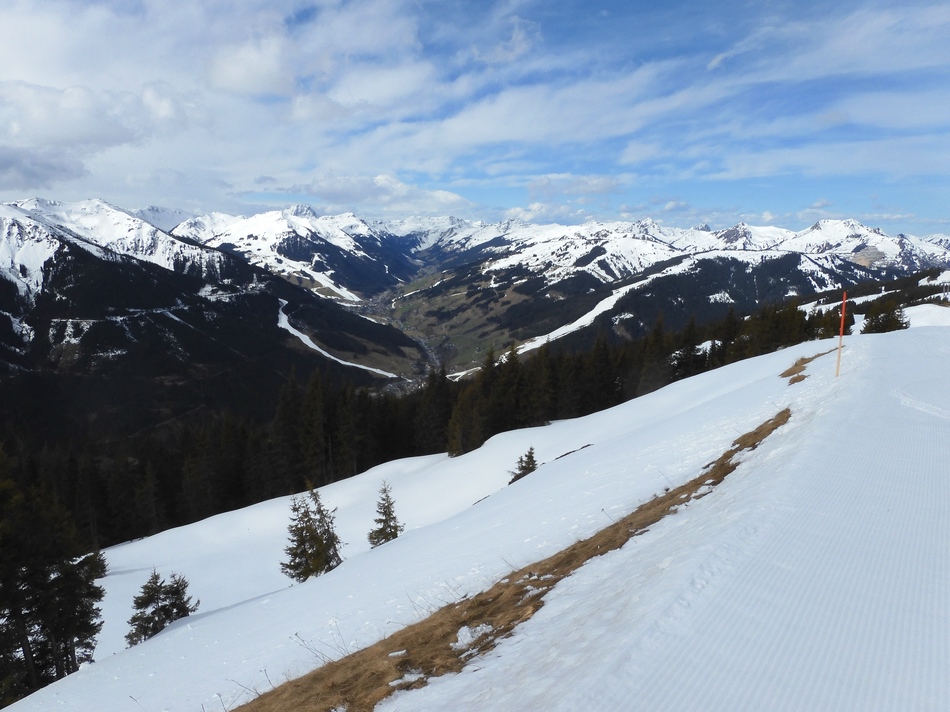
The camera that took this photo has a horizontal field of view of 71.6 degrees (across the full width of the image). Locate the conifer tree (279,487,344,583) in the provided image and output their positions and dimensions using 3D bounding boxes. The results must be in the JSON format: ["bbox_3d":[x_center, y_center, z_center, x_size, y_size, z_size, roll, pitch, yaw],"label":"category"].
[{"bbox_3d":[-4.041,4.381,16.276,1.487,2.738,1.264,-3,10,-15],"label":"conifer tree"}]

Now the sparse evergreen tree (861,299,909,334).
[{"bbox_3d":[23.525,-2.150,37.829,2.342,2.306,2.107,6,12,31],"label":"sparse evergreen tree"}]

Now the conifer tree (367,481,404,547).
[{"bbox_3d":[-2.519,4.479,18.536,1.060,2.047,1.007,-1,10,-8],"label":"conifer tree"}]

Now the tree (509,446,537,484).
[{"bbox_3d":[1.834,4.078,24.899,1.131,1.366,0.962,1,10,4],"label":"tree"}]

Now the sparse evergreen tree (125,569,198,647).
[{"bbox_3d":[-6.460,5.131,13.568,1.377,1.709,1.101,-5,11,-27],"label":"sparse evergreen tree"}]

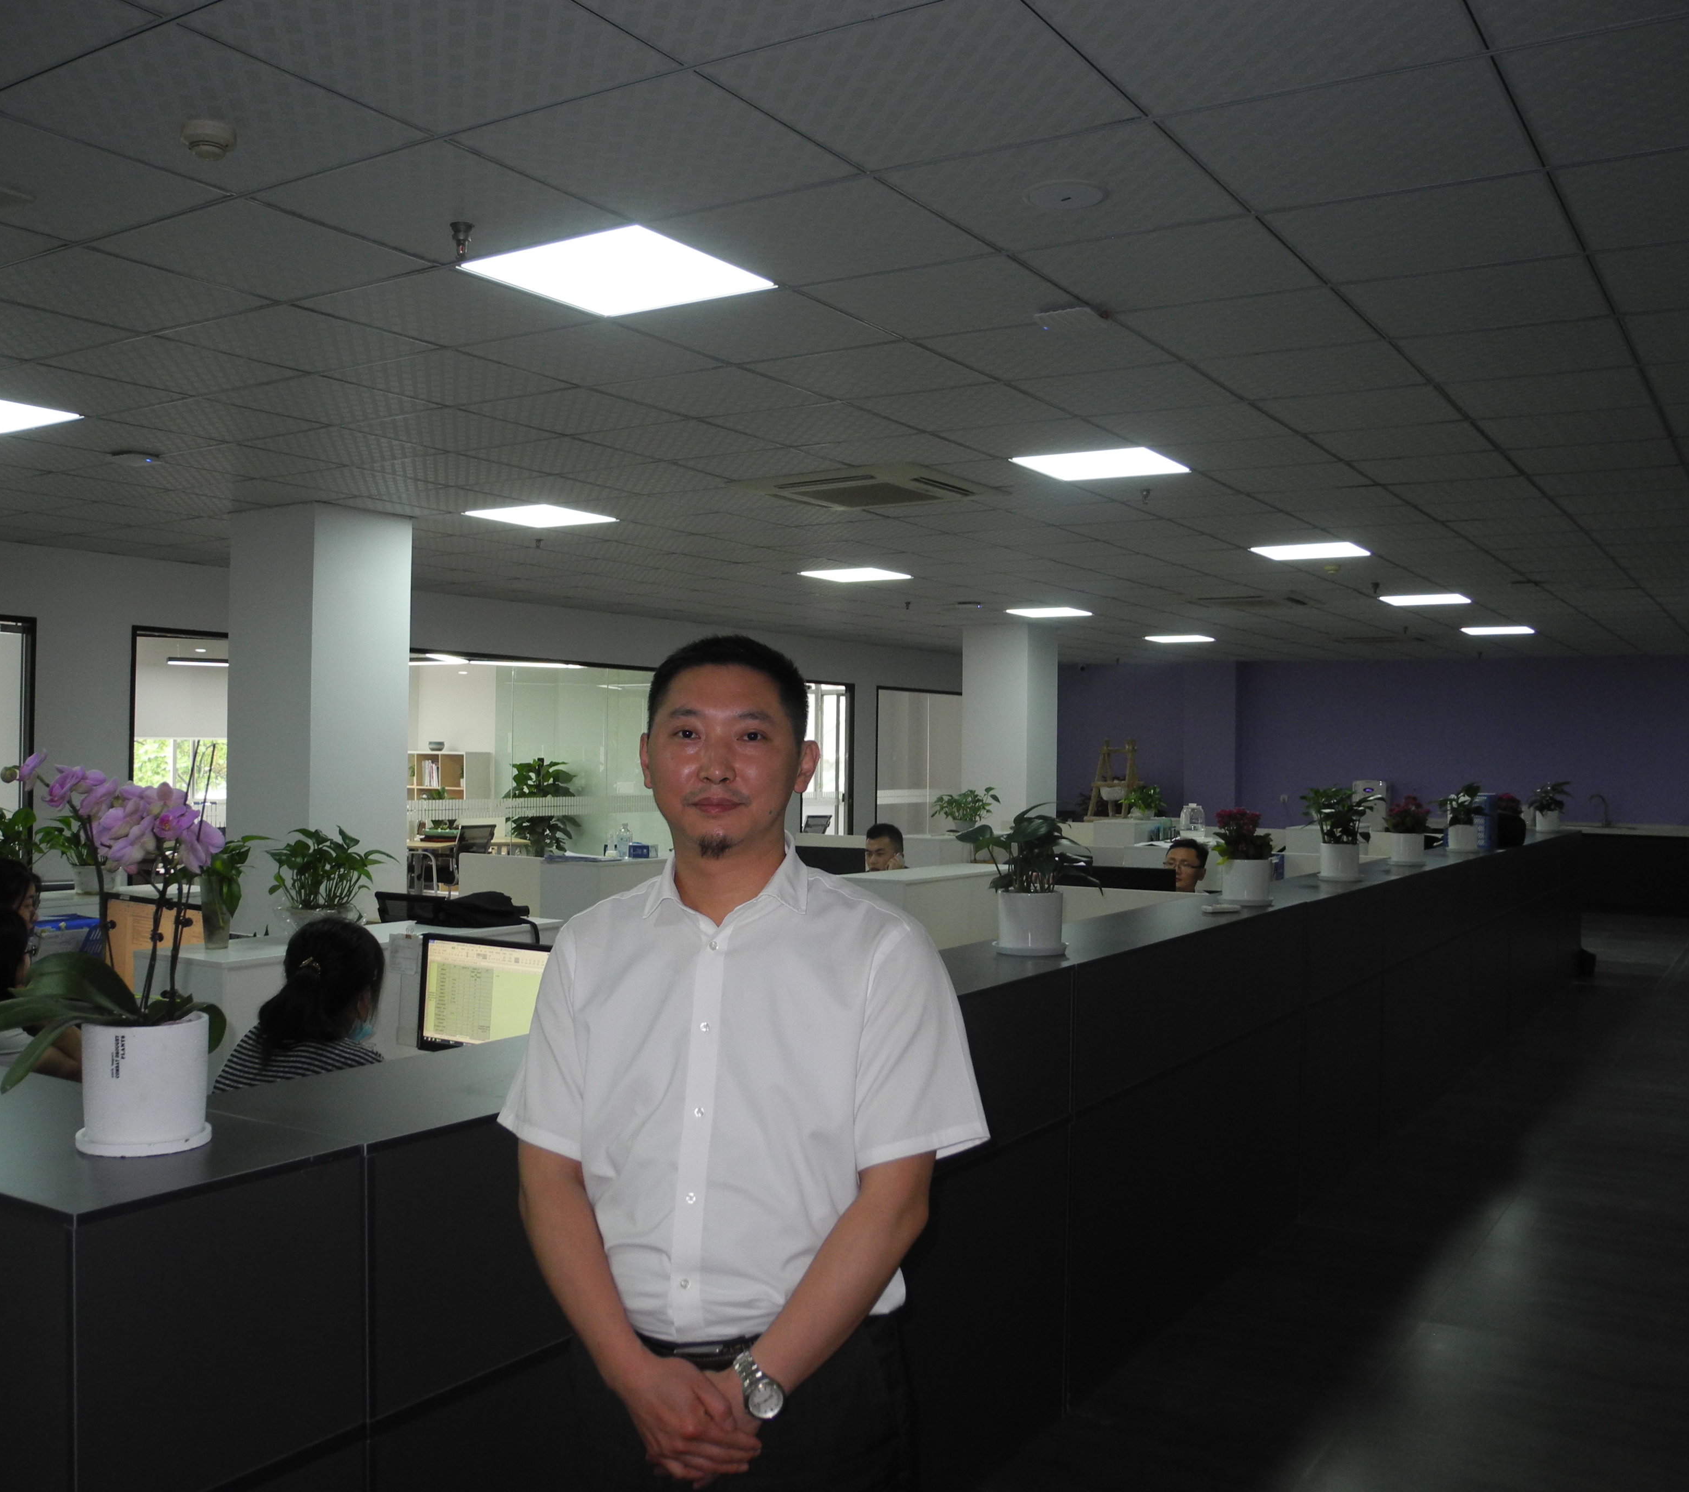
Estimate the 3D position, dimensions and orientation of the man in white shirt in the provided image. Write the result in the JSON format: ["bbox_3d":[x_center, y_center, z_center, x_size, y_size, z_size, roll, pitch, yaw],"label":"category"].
[{"bbox_3d":[-0.110,0.728,1.716,0.510,1.690,0.330,1,0,7],"label":"man in white shirt"}]

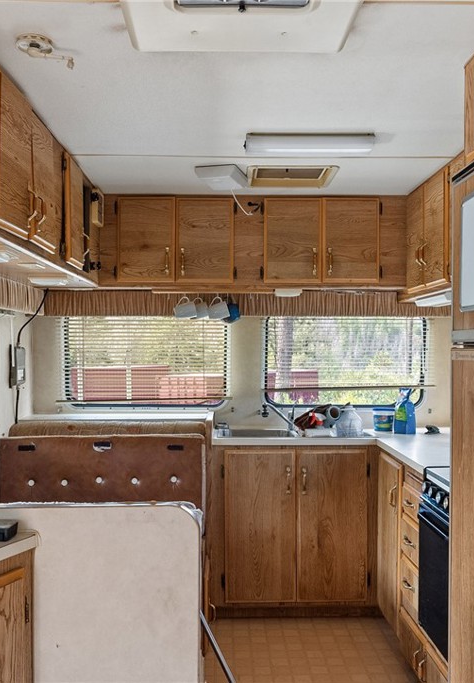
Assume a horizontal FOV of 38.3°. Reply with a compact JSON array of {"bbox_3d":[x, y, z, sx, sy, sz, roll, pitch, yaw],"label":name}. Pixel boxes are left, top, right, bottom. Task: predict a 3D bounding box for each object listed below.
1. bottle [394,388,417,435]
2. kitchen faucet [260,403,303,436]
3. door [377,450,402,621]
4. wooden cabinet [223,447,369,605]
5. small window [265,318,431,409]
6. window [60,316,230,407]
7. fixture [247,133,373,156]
[{"bbox_3d":[0.808,0.334,3.277,0.078,0.222,0.067,0,-1,41],"label":"bottle"},{"bbox_3d":[0.213,0.373,3.266,0.192,0.163,0.080,0,0,-10],"label":"kitchen faucet"},{"bbox_3d":[0.639,0.829,2.879,0.025,0.678,0.337,0,0,-1],"label":"door"},{"bbox_3d":[0.263,0.830,3.306,0.658,0.709,0.470,0,0,-1],"label":"wooden cabinet"},{"bbox_3d":[0.566,0.087,3.515,0.873,0.463,0.040,0,0,-1],"label":"small window"},{"bbox_3d":[-0.472,0.103,3.524,0.875,0.495,0.050,0,0,-1],"label":"window"},{"bbox_3d":[0.258,-0.699,2.435,0.455,0.045,0.130,0,0,-1],"label":"fixture"}]

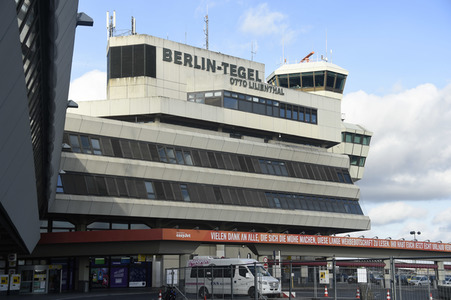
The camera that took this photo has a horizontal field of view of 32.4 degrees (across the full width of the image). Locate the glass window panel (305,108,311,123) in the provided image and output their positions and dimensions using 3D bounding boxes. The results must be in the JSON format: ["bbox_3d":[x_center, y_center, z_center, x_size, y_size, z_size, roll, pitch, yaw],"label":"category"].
[{"bbox_3d":[10.615,-4.466,100.468,1.000,1.850,0.100,8,-12,-43],"label":"glass window panel"}]

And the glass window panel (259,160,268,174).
[{"bbox_3d":[4.264,1.964,87.086,1.017,1.744,0.100,8,-31,-41],"label":"glass window panel"}]

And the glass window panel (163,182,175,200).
[{"bbox_3d":[-5.558,4.046,75.674,1.017,1.744,0.100,8,-31,-41],"label":"glass window panel"}]

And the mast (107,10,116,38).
[{"bbox_3d":[-13.165,-14.410,89.470,0.874,3.228,0.828,8,-12,-43],"label":"mast"}]

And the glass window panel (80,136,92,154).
[{"bbox_3d":[-13.176,-0.490,73.250,0.989,1.773,0.100,8,-32,-43],"label":"glass window panel"}]

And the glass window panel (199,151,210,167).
[{"bbox_3d":[-2.313,0.936,85.475,1.100,2.200,0.100,8,-31,-43],"label":"glass window panel"}]

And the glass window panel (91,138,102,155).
[{"bbox_3d":[-12.093,-0.328,72.754,1.017,1.674,0.100,8,-31,-41],"label":"glass window panel"}]

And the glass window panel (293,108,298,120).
[{"bbox_3d":[9.002,-4.563,99.792,0.970,1.429,0.100,8,-12,-41],"label":"glass window panel"}]

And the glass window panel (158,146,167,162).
[{"bbox_3d":[-6.844,0.486,84.301,0.800,1.942,0.100,8,-35,-41],"label":"glass window panel"}]

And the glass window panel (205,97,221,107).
[{"bbox_3d":[-1.460,-5.634,92.336,1.928,1.278,0.100,-3,-10,16],"label":"glass window panel"}]

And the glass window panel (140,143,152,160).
[{"bbox_3d":[-8.149,0.155,80.055,1.100,2.300,0.100,8,-31,-43],"label":"glass window panel"}]

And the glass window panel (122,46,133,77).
[{"bbox_3d":[-11.388,-10.287,90.191,1.191,3.501,0.100,-3,-9,16],"label":"glass window panel"}]

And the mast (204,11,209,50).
[{"bbox_3d":[-2.438,-15.482,101.034,0.450,5.600,0.450,8,-12,-42],"label":"mast"}]

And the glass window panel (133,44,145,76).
[{"bbox_3d":[-9.421,-9.737,84.721,1.318,3.600,0.120,-3,-10,17],"label":"glass window panel"}]

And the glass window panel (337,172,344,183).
[{"bbox_3d":[15.343,3.669,103.548,0.929,1.433,0.100,8,-35,-41],"label":"glass window panel"}]

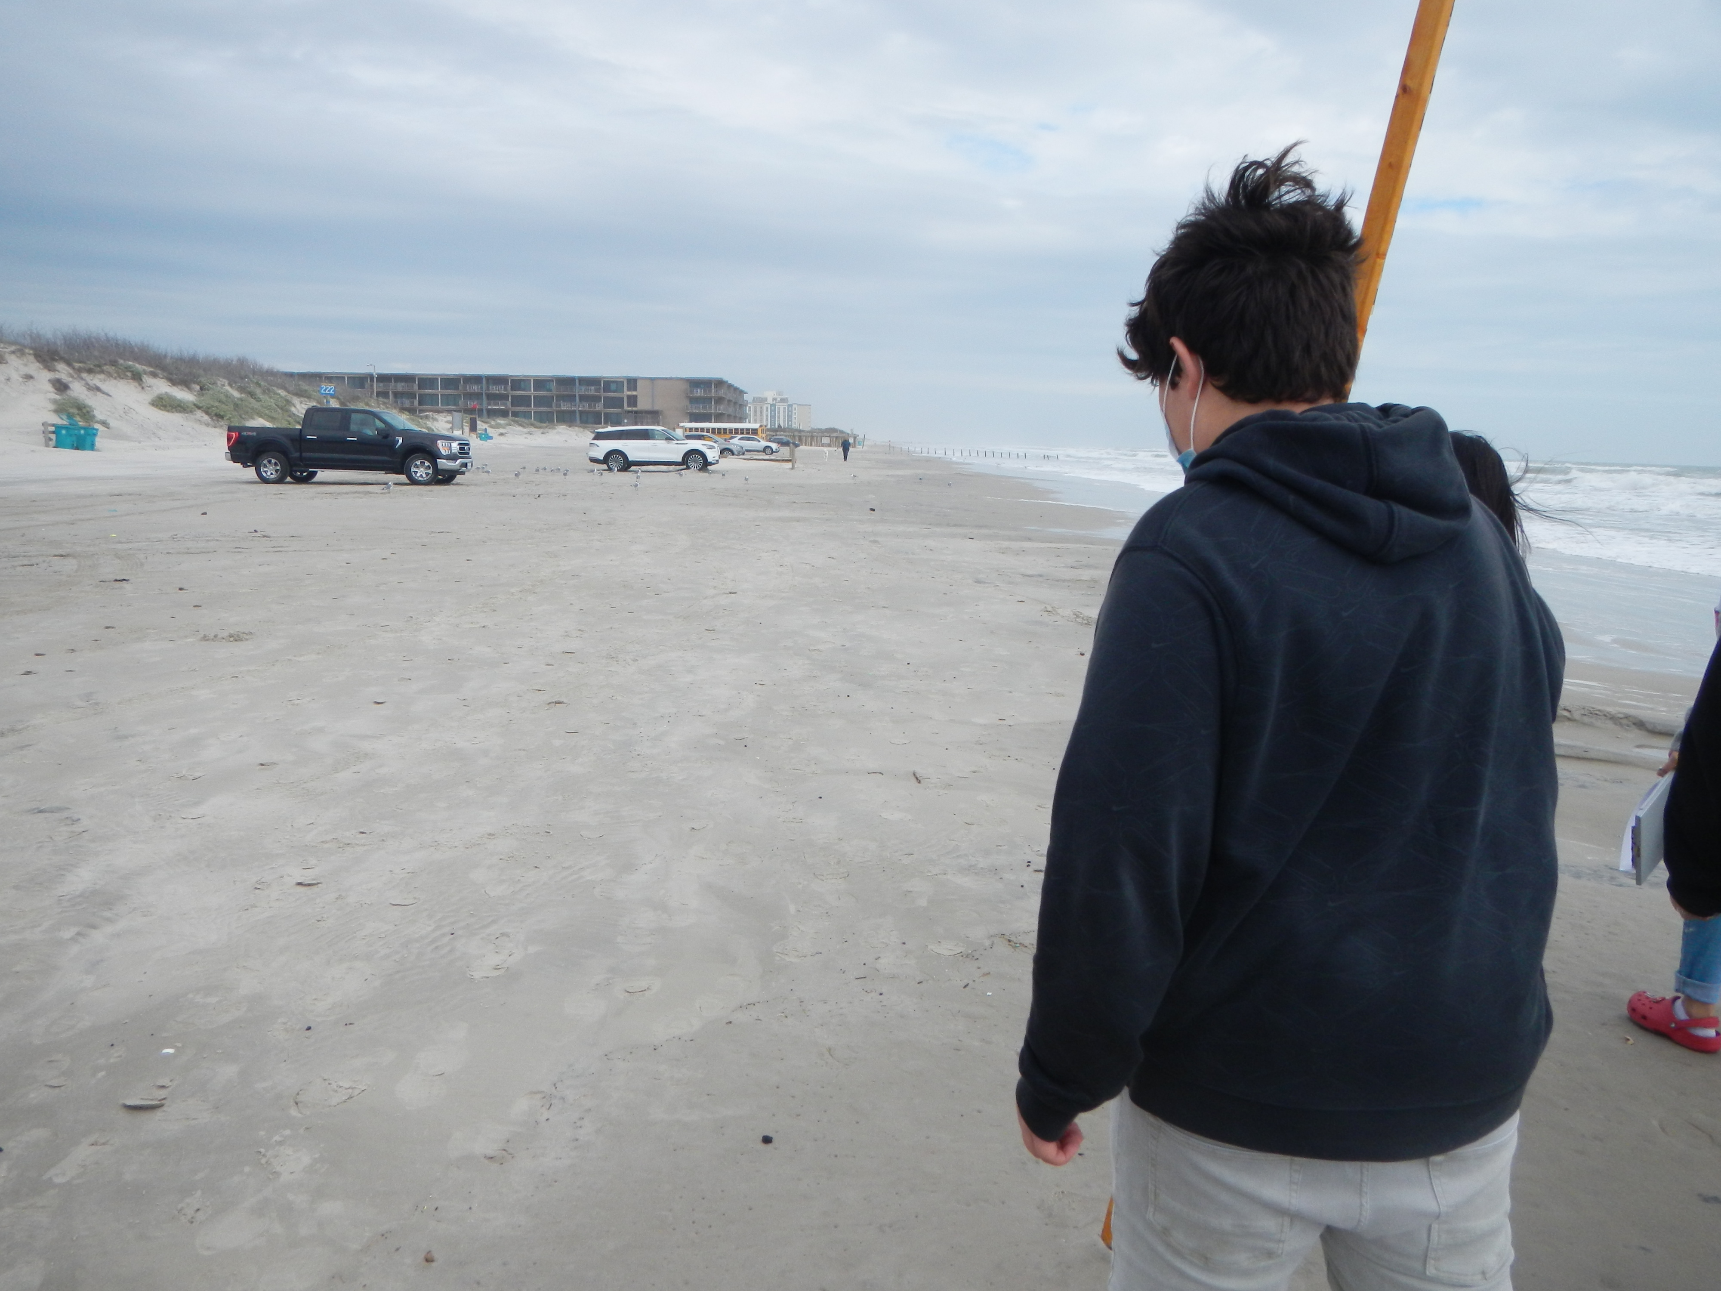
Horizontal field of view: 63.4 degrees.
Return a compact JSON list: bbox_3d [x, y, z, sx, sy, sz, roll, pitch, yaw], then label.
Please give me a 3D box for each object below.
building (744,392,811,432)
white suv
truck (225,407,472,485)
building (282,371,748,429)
[{"bbox_3d":[-47.533,-130.769,779.456,44.000,23.500,20.000,1,8,0],"label":"building"},{"bbox_3d":[-8.030,-7.680,54.500,5.060,1.770,2.050,1,8,-3],"label":"white suv"},{"bbox_3d":[-12.500,-4.950,34.550,5.880,1.960,2.080,2,8,2],"label":"truck"},{"bbox_3d":[-61.294,-45.147,261.435,79.000,9.000,45.000,1,8,0],"label":"building"}]

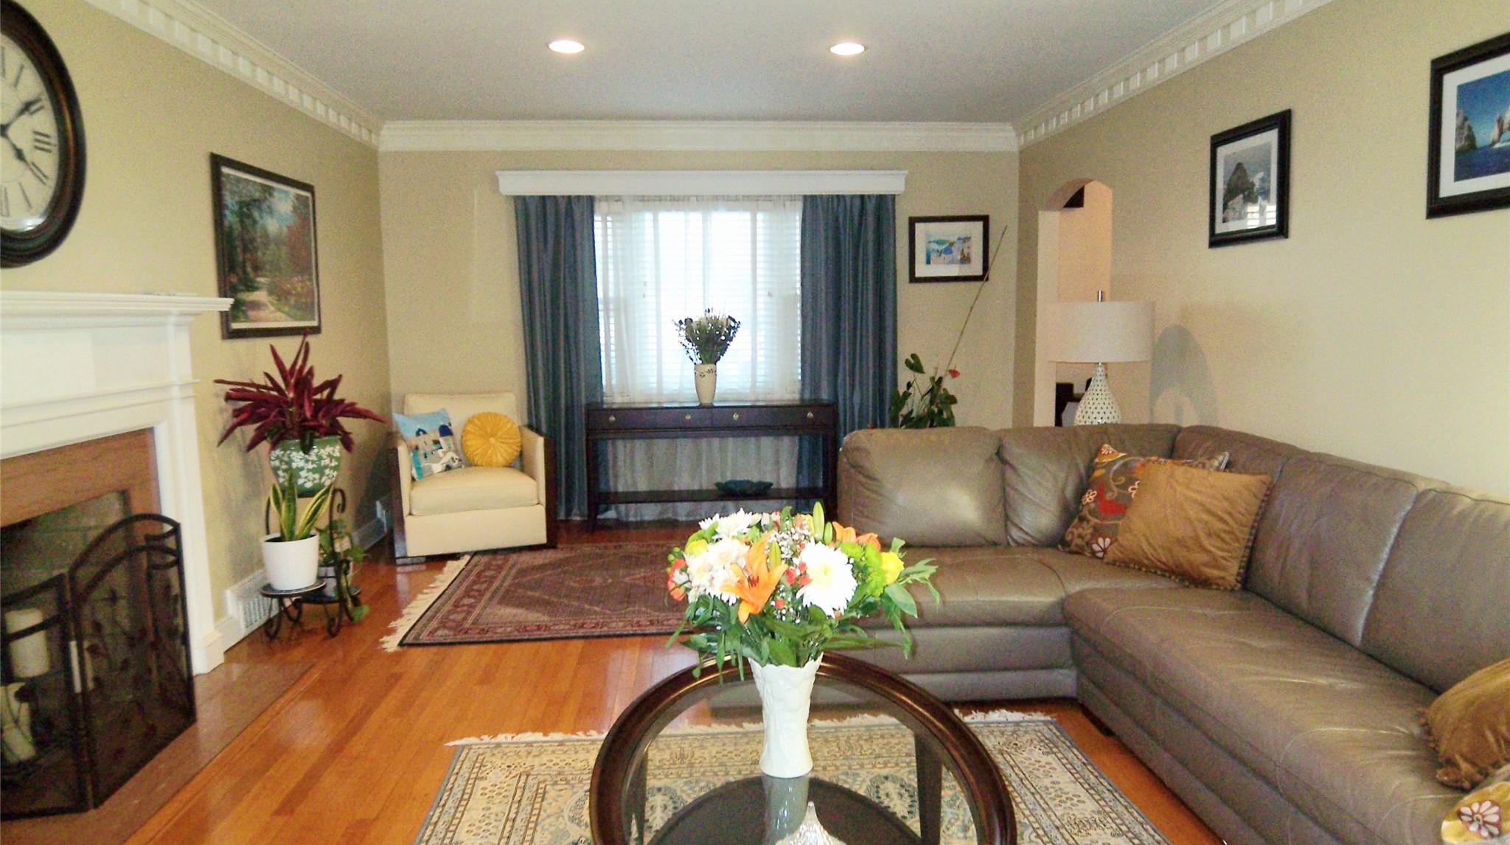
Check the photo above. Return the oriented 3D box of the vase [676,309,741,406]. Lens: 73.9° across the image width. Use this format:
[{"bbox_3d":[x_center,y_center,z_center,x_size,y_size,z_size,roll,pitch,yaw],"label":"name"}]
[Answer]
[{"bbox_3d":[-0.291,-0.410,6.238,0.400,0.600,0.360,-1,6,-4],"label":"vase"}]

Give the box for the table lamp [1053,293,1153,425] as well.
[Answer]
[{"bbox_3d":[1.565,-0.214,4.535,0.450,0.730,0.450,-1,6,-4],"label":"table lamp"}]

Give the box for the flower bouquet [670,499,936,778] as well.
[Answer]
[{"bbox_3d":[0.090,0.415,1.929,0.510,0.530,0.460,-1,6,-4],"label":"flower bouquet"}]

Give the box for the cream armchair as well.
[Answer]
[{"bbox_3d":[-1.679,0.269,5.907,0.840,0.860,0.840,-3,7,-19],"label":"cream armchair"}]

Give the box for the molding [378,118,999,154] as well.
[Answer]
[{"bbox_3d":[-0.314,-1.817,6.365,4.080,0.190,0.120,-1,6,-4],"label":"molding"}]

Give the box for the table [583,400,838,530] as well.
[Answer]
[{"bbox_3d":[-0.264,0.259,6.324,1.540,0.760,0.360,-1,6,-4],"label":"table"}]

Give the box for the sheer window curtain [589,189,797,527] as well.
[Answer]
[{"bbox_3d":[-0.360,-0.407,6.445,1.400,2.060,0.100,-1,6,-4],"label":"sheer window curtain"}]

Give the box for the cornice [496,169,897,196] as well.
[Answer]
[{"bbox_3d":[-0.316,-1.502,6.329,2.550,0.165,0.200,-1,6,-4],"label":"cornice"}]

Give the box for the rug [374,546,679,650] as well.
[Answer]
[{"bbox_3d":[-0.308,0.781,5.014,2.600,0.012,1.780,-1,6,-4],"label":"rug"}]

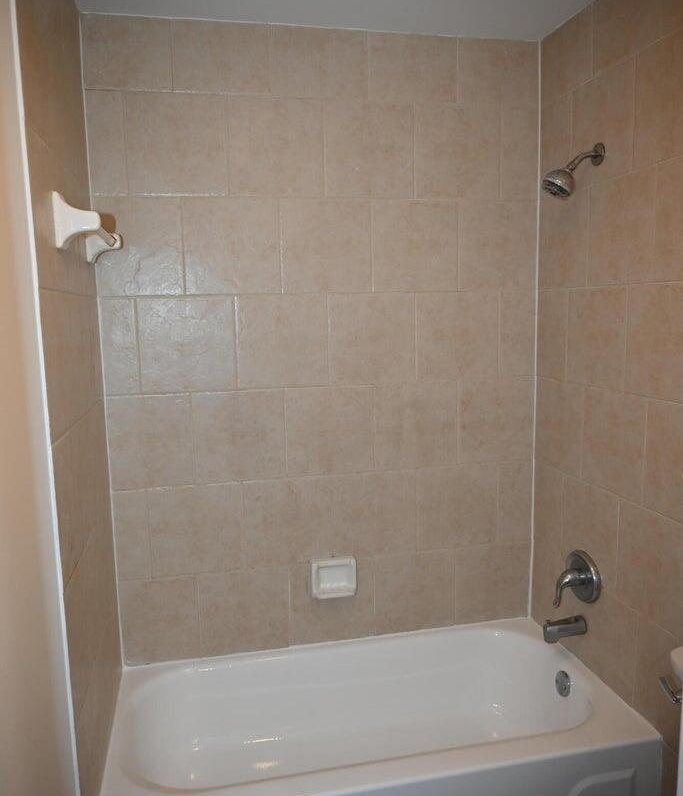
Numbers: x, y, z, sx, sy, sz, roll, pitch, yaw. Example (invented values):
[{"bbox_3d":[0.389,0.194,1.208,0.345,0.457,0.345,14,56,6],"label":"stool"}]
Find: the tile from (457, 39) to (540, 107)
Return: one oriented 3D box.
[{"bbox_3d":[0.534,-1.094,2.304,0.296,0.212,0.010,-3,8,-12],"label":"tile"}]

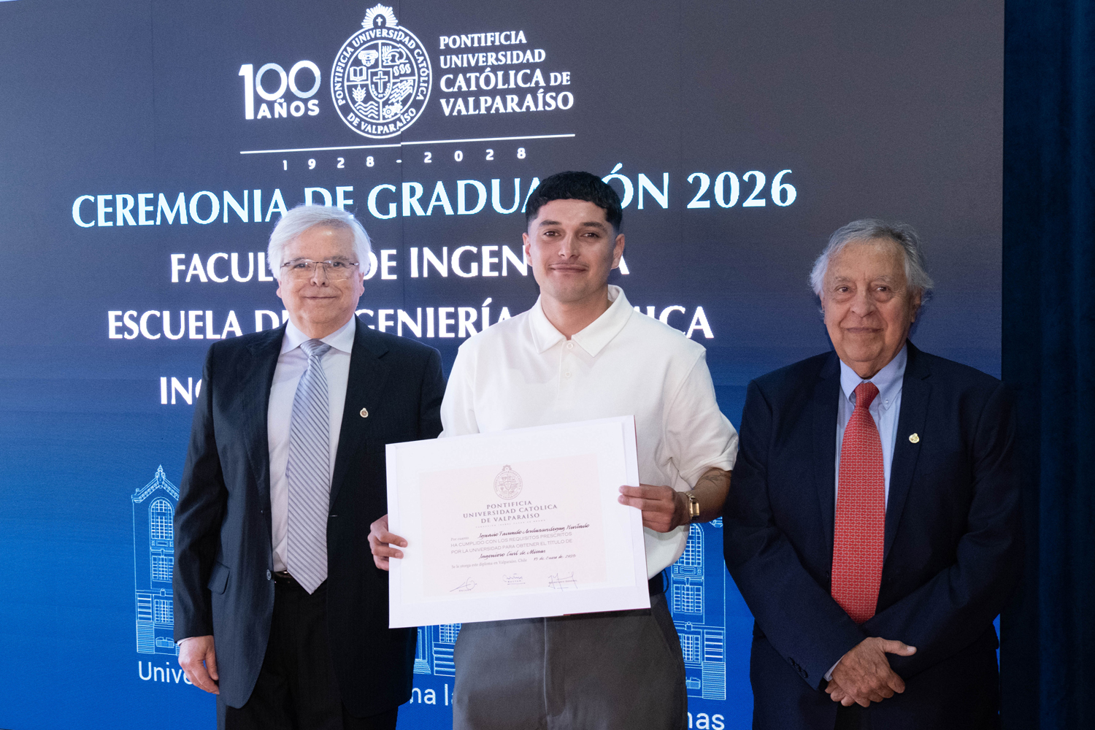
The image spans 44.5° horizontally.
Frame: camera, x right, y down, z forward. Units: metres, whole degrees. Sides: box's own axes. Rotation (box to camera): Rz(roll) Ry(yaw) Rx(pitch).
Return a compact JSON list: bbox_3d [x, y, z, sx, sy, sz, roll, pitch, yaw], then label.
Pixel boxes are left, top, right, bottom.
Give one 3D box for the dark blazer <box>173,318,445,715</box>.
[{"bbox_3d":[-0.446,0.280,2.630,0.555,0.760,0.310,-1,3,3],"label":"dark blazer"}]

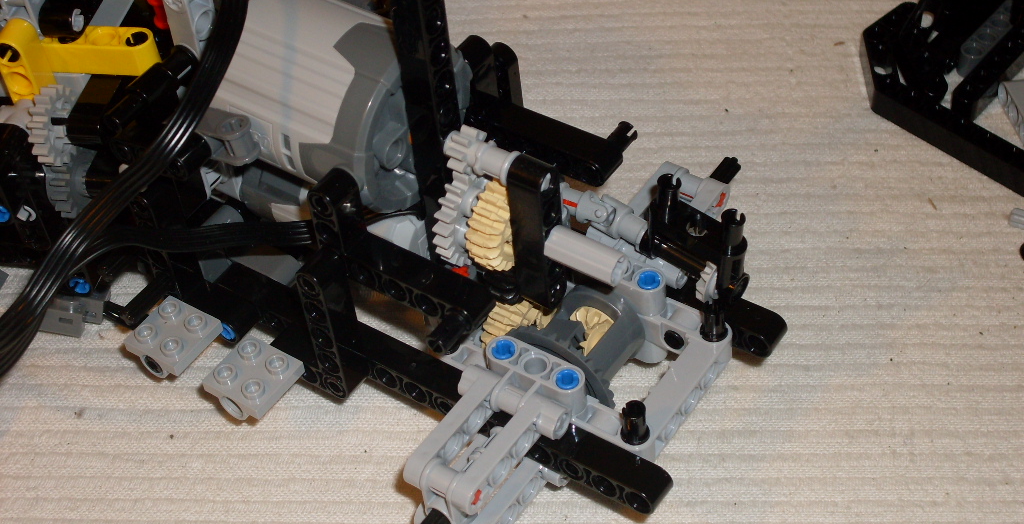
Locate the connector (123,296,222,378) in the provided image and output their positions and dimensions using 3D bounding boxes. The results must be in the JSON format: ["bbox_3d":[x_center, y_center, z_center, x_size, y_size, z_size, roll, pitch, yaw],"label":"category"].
[{"bbox_3d":[-0.075,0.018,0.466,0.016,0.009,0.016,24,53,28],"label":"connector"}]

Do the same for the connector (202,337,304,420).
[{"bbox_3d":[-0.055,0.026,0.455,0.016,0.009,0.016,24,53,28],"label":"connector"}]

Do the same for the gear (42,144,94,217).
[{"bbox_3d":[-0.106,-0.019,0.516,0.008,0.018,0.018,2,45,24],"label":"gear"}]

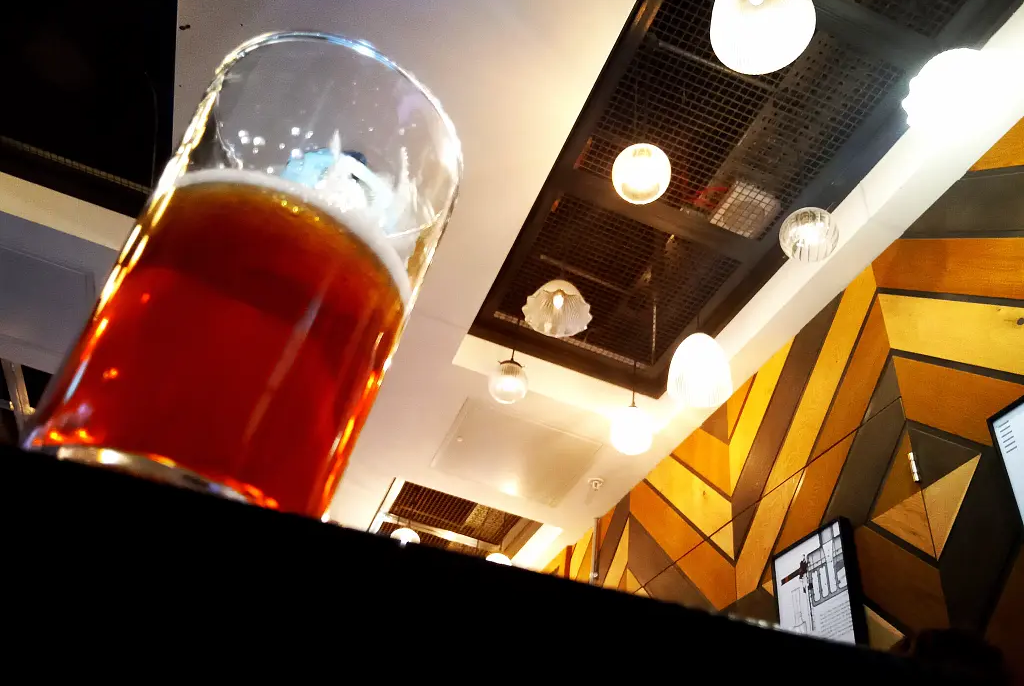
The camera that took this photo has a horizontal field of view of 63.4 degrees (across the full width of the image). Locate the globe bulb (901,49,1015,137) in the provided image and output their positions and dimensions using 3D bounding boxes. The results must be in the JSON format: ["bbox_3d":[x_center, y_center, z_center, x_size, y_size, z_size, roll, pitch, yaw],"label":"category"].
[{"bbox_3d":[1.076,-0.639,2.028,0.245,0.135,0.245,6,-39,5],"label":"globe bulb"}]

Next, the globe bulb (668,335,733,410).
[{"bbox_3d":[0.662,0.073,2.924,0.217,0.240,0.217,6,-39,5],"label":"globe bulb"}]

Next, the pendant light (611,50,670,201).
[{"bbox_3d":[0.409,-0.705,2.561,0.166,0.746,0.166,6,-39,5],"label":"pendant light"}]

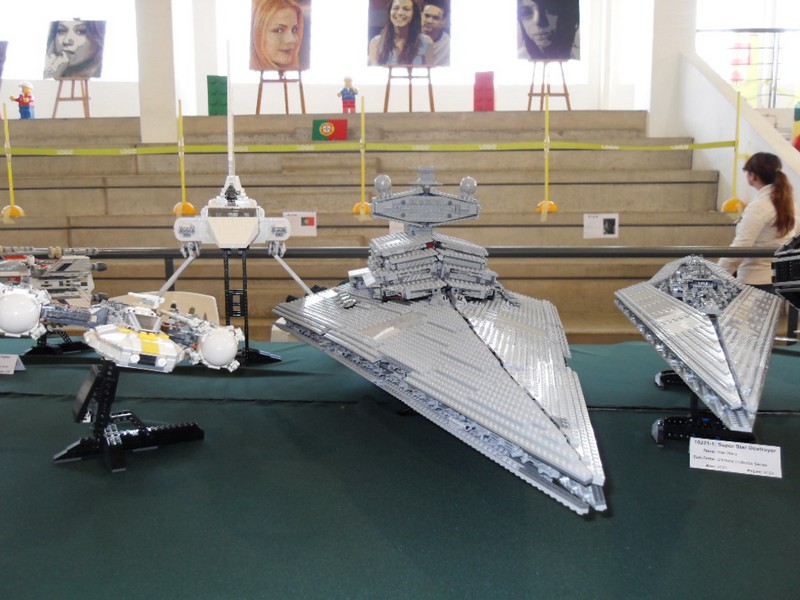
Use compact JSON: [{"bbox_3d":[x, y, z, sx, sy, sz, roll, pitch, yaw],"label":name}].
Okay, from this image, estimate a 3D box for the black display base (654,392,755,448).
[{"bbox_3d":[0.427,0.175,0.913,0.132,0.062,0.065,3,7,22],"label":"black display base"}]

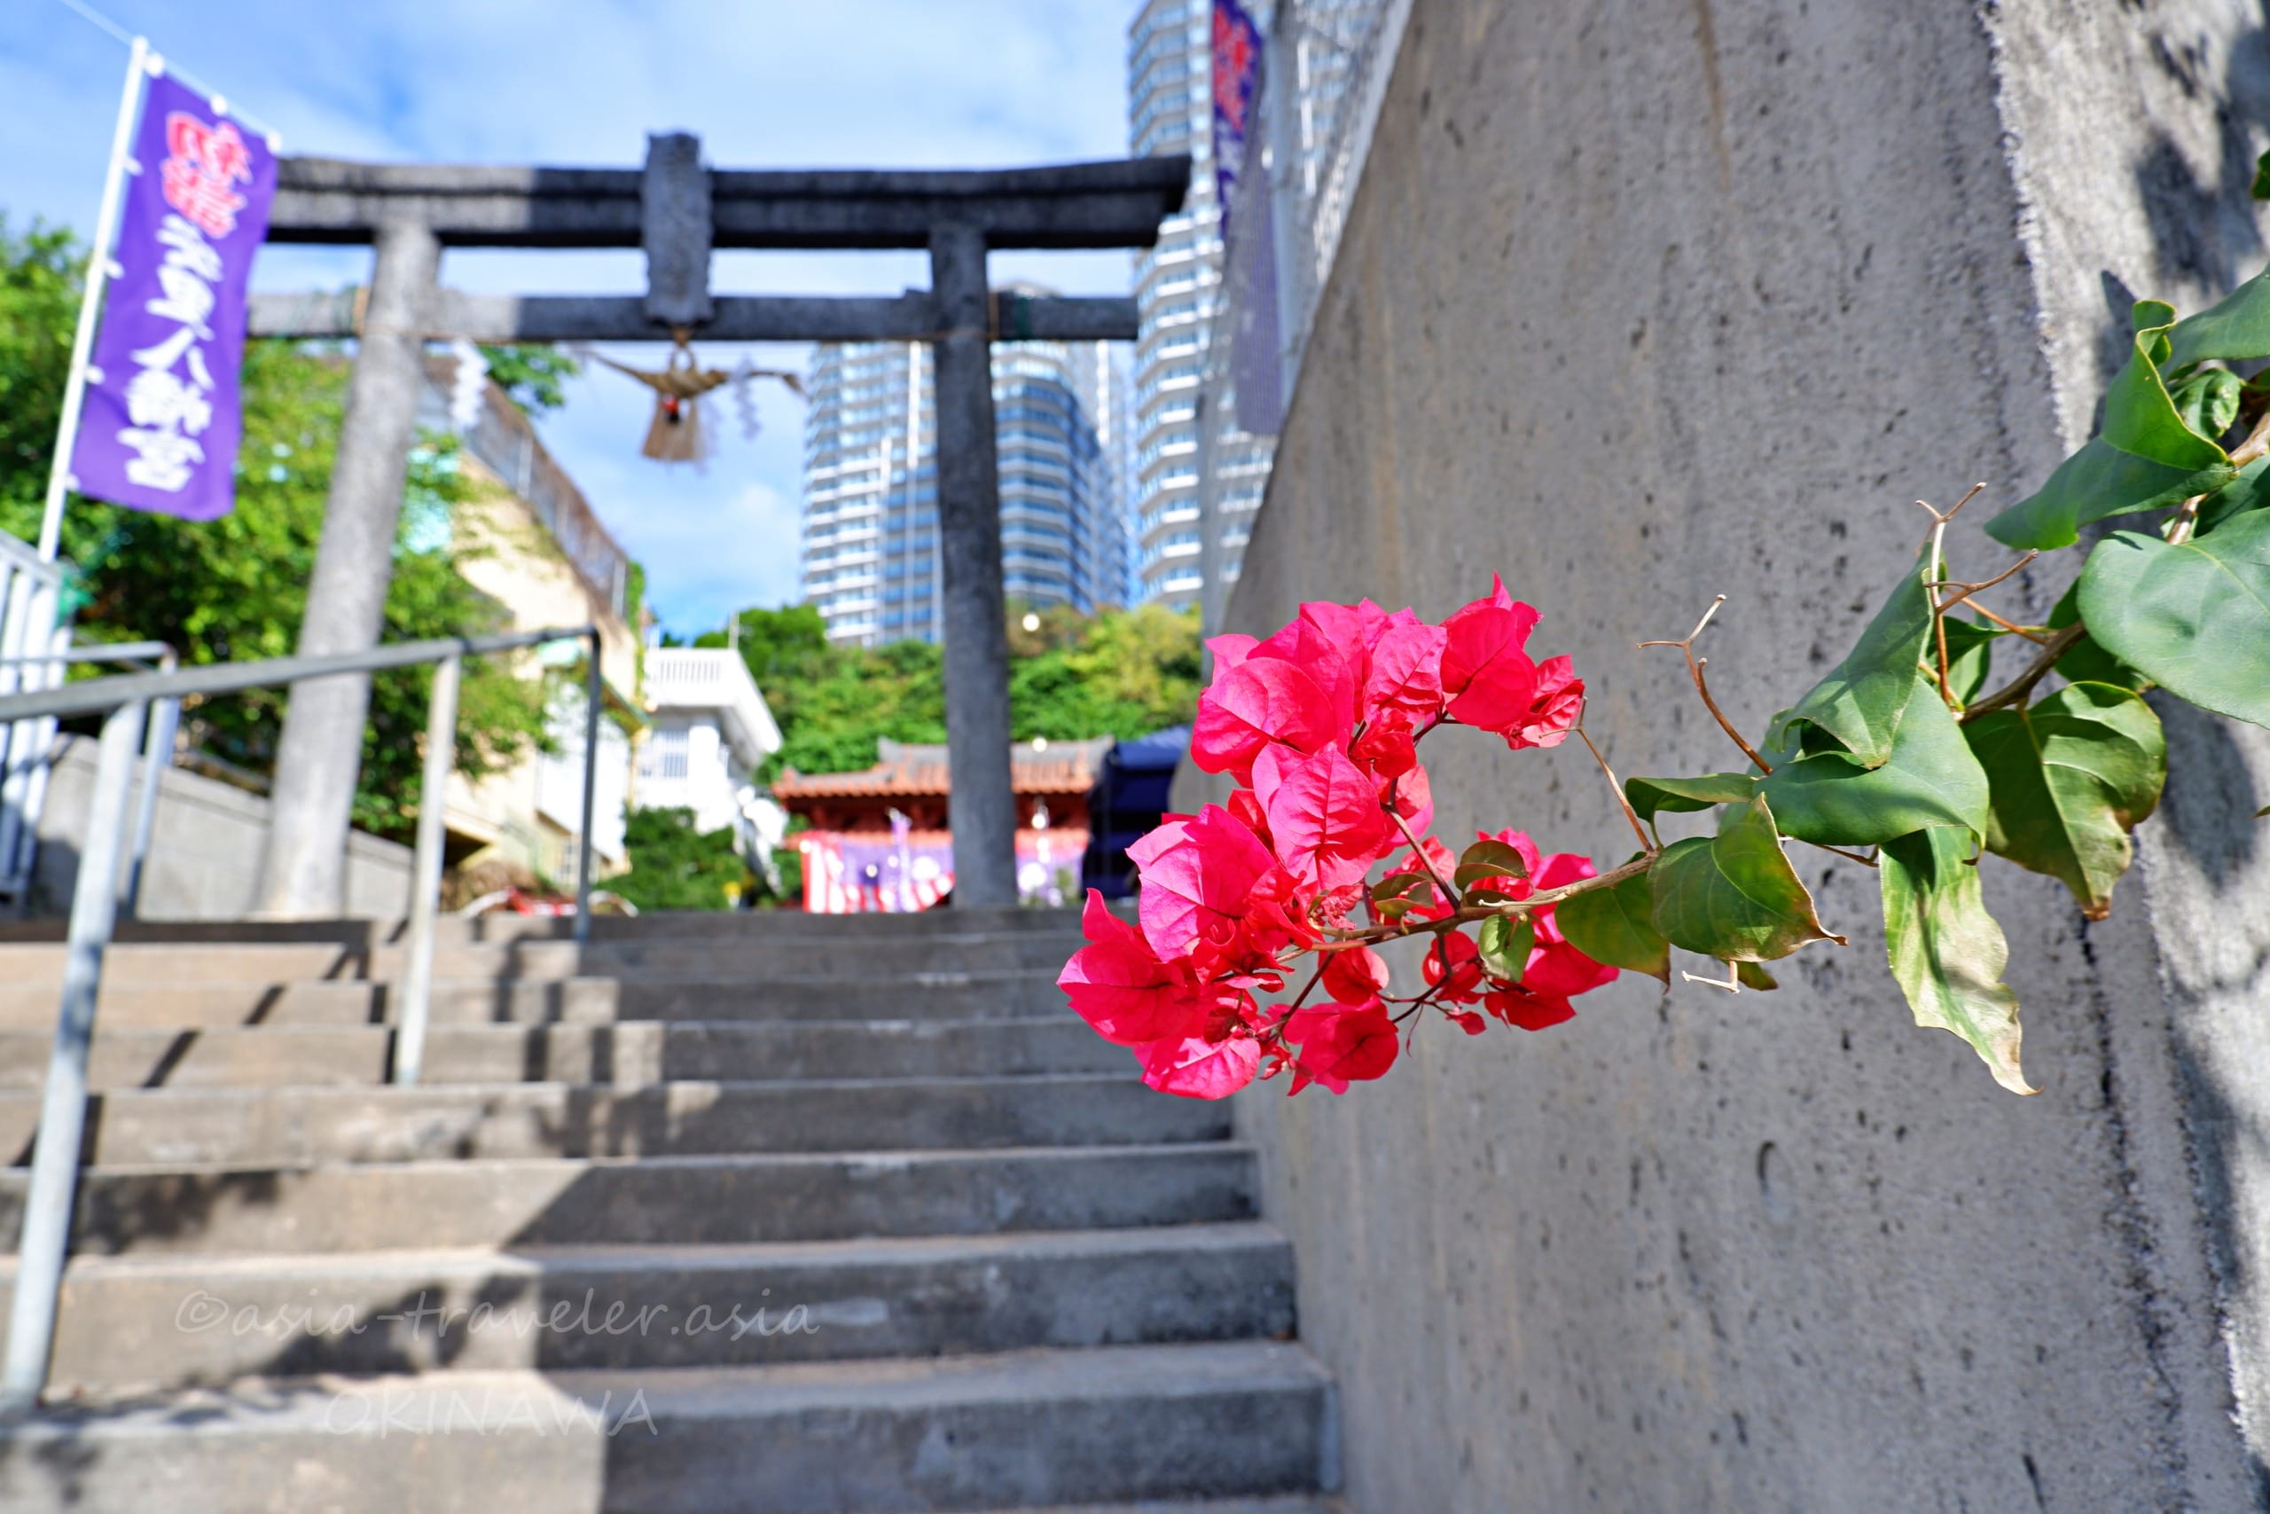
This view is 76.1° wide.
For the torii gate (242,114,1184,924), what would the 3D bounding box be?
[{"bbox_3d":[-1.938,-1.045,6.080,4.380,3.550,0.420,-1,-13,-3],"label":"torii gate"}]

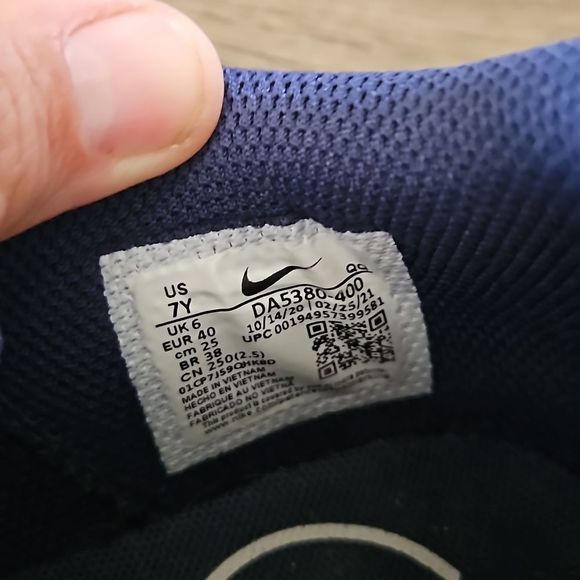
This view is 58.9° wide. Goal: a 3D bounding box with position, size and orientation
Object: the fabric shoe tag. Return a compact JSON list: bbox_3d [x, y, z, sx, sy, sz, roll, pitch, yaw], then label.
[{"bbox_3d":[-0.002,0.008,0.078,0.042,0.033,0.005,-13,18,-7],"label":"fabric shoe tag"}]

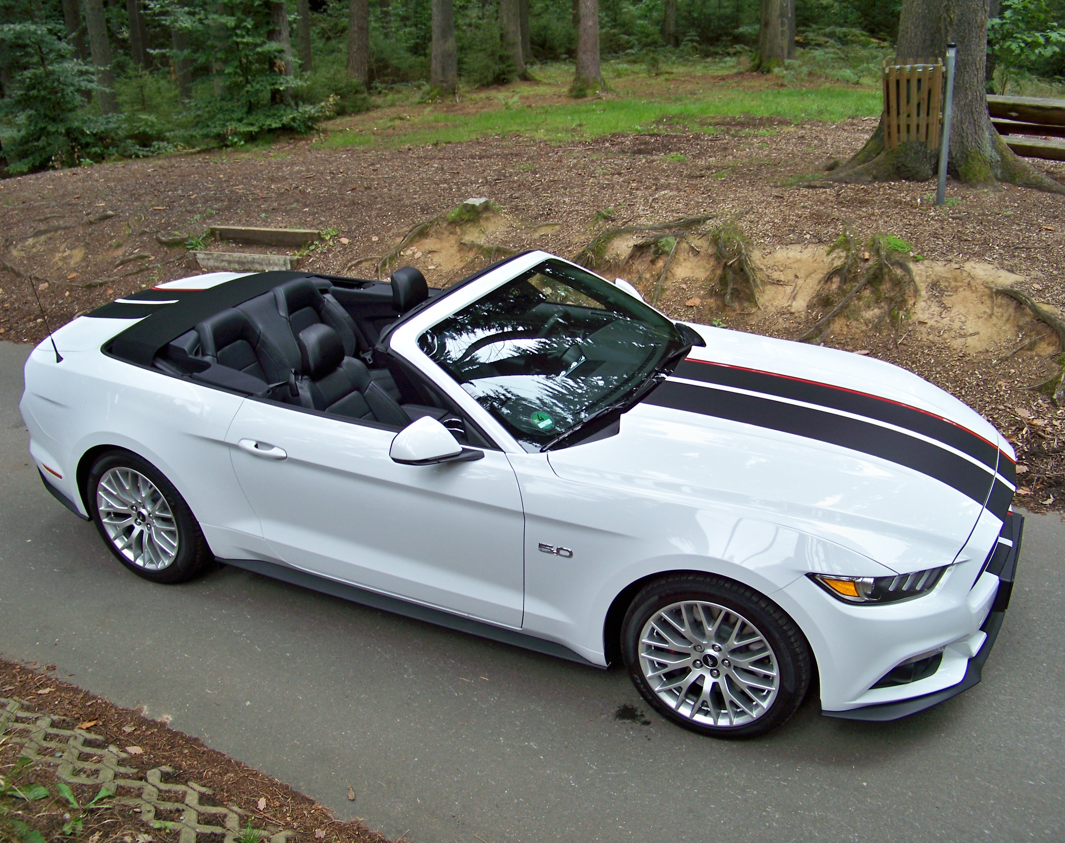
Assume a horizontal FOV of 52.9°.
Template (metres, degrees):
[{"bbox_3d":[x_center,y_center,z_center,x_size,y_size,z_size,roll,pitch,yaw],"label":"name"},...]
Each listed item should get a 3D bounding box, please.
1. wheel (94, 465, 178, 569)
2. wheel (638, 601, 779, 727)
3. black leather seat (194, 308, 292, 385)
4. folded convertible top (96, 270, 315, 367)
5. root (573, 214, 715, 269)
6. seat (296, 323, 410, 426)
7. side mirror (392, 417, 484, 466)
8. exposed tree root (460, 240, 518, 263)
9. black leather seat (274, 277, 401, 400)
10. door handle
[{"bbox_3d":[-1.774,0.414,5.013,0.515,0.515,0.220,10,27,25],"label":"wheel"},{"bbox_3d":[0.656,0.825,3.850,0.515,0.515,0.200,10,26,25],"label":"wheel"},{"bbox_3d":[-1.341,-0.183,5.153,0.580,0.620,0.500,10,26,25],"label":"black leather seat"},{"bbox_3d":[-1.642,-0.538,5.554,0.600,0.230,1.440,10,27,25],"label":"folded convertible top"},{"bbox_3d":[0.766,-1.249,7.411,0.980,0.340,0.360,-2,23,0],"label":"root"},{"bbox_3d":[-0.652,0.005,4.795,0.840,0.900,0.540,10,27,25],"label":"seat"},{"bbox_3d":[-0.352,0.070,3.926,0.250,0.165,0.230,10,26,25],"label":"side mirror"},{"bbox_3d":[-0.312,-1.232,7.651,0.420,0.140,0.200,-2,23,0],"label":"exposed tree root"},{"bbox_3d":[-0.991,-0.389,5.679,0.740,0.670,0.500,10,27,25],"label":"black leather seat"},{"bbox_3d":[-1.116,0.108,4.391,0.260,0.055,0.060,10,27,25],"label":"door handle"}]

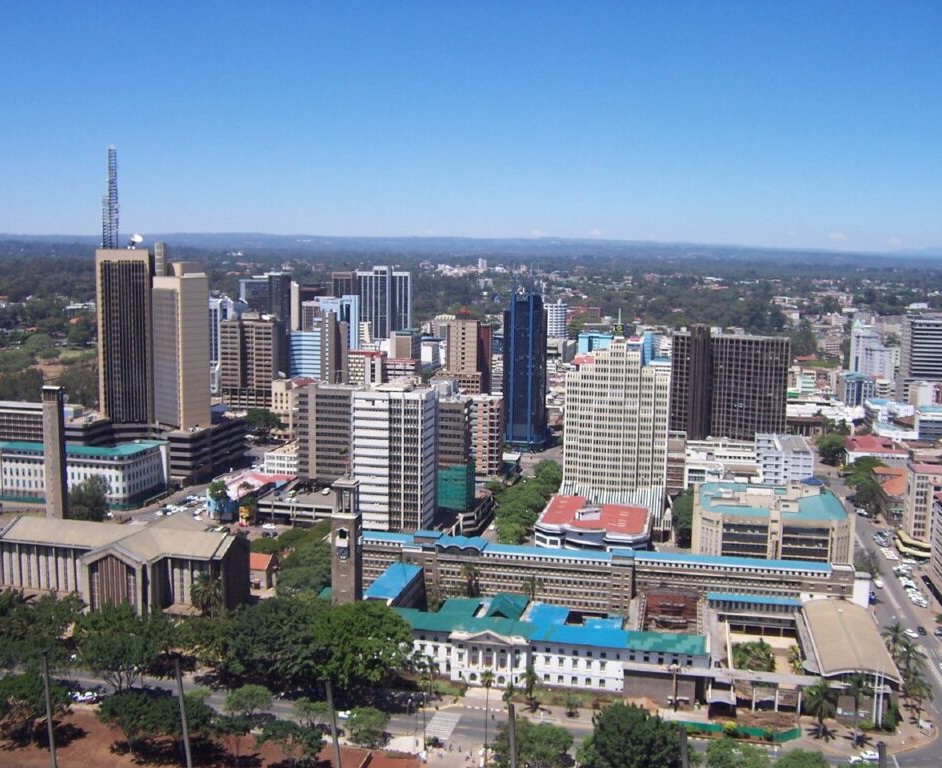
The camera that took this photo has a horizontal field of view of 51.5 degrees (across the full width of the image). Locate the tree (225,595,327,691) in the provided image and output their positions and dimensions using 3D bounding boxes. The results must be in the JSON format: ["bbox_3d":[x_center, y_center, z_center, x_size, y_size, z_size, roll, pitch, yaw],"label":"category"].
[{"bbox_3d":[-46.210,61.470,232.750,23.810,21.330,23.810,-1,7,-11],"label":"tree"}]

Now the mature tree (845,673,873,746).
[{"bbox_3d":[86.294,72.694,216.972,6.200,16.600,6.200,1,7,0],"label":"mature tree"}]

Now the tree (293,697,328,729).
[{"bbox_3d":[-34.750,71.700,212.780,7.750,6.240,7.750,0,7,-9],"label":"tree"}]

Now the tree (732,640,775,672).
[{"bbox_3d":[73.258,71.596,254.291,11.000,7.000,10.500,2,7,13],"label":"tree"}]

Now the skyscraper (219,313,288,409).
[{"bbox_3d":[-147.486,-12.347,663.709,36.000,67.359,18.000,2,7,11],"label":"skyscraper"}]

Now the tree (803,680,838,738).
[{"bbox_3d":[79.576,73.943,220.935,7.600,13.000,7.400,1,7,0],"label":"tree"}]

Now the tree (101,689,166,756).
[{"bbox_3d":[-69.080,69.470,200.200,13.160,12.930,13.160,-2,8,-20],"label":"tree"}]

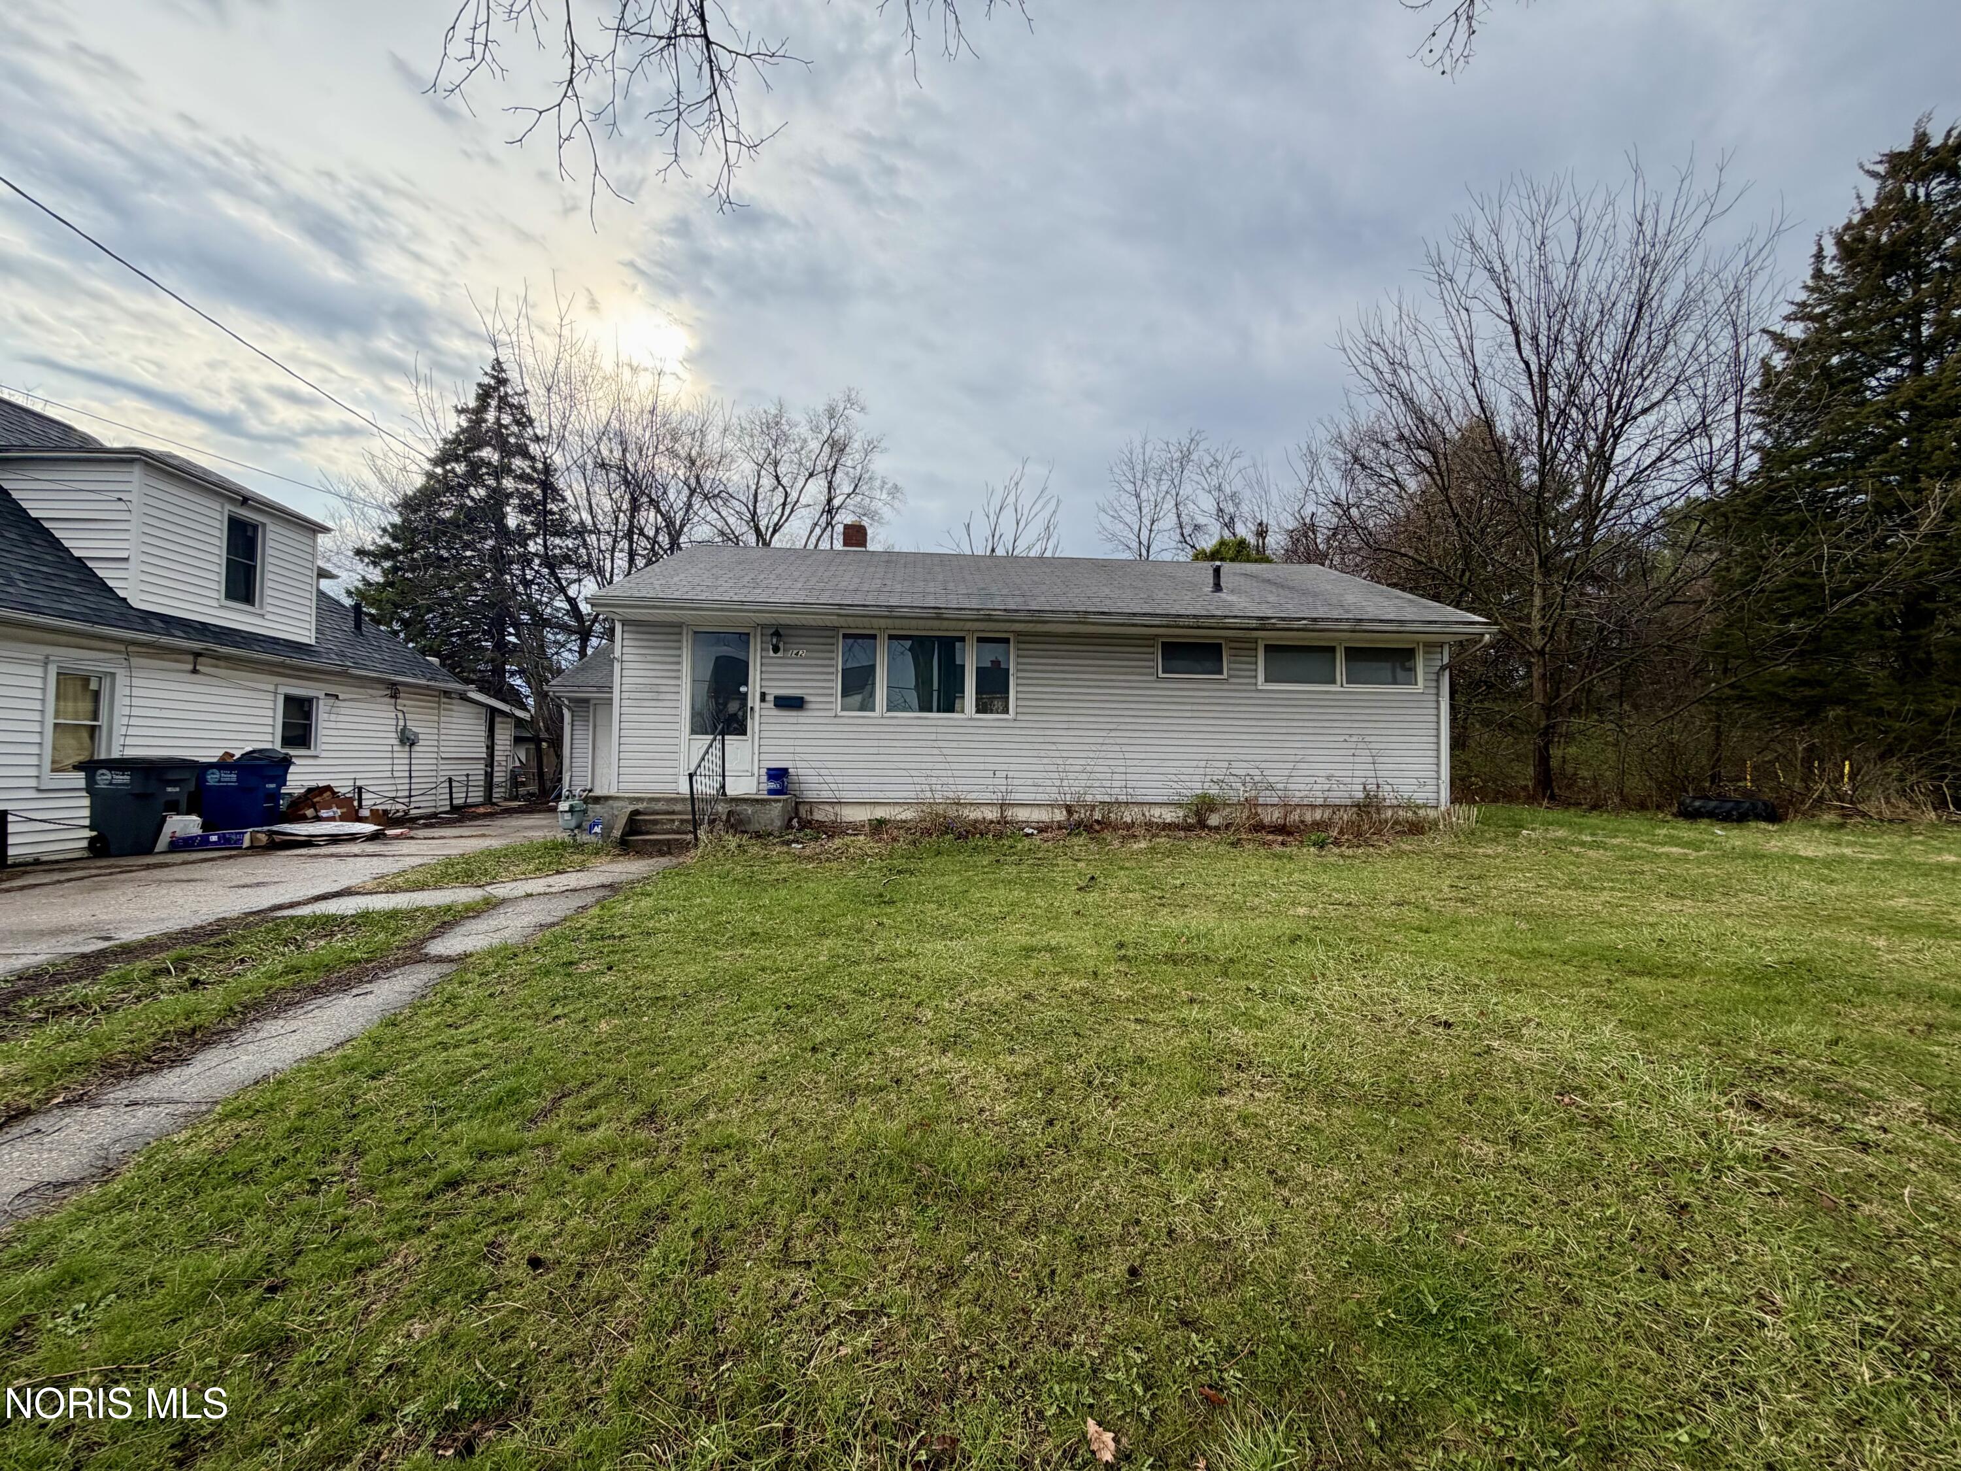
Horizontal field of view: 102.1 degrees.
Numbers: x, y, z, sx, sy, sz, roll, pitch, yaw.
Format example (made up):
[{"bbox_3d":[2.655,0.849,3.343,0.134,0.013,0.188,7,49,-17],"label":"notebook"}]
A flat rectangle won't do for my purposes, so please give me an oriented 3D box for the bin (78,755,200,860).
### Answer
[{"bbox_3d":[-10.426,0.886,9.818,0.840,1.140,0.700,1,-2,-9],"label":"bin"}]

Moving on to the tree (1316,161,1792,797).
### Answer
[{"bbox_3d":[14.818,-6.220,20.746,11.500,15.900,11.000,1,-2,-5],"label":"tree"}]

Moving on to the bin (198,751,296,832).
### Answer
[{"bbox_3d":[-10.446,0.885,11.169,0.840,1.180,0.700,1,-2,-9],"label":"bin"}]

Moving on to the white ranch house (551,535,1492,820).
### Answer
[{"bbox_3d":[0.694,-1.113,15.459,12.350,5.200,9.600,1,-2,-5],"label":"white ranch house"}]

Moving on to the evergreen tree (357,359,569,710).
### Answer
[{"bbox_3d":[-17.680,-5.673,28.212,7.500,15.200,7.300,1,-2,-5],"label":"evergreen tree"}]

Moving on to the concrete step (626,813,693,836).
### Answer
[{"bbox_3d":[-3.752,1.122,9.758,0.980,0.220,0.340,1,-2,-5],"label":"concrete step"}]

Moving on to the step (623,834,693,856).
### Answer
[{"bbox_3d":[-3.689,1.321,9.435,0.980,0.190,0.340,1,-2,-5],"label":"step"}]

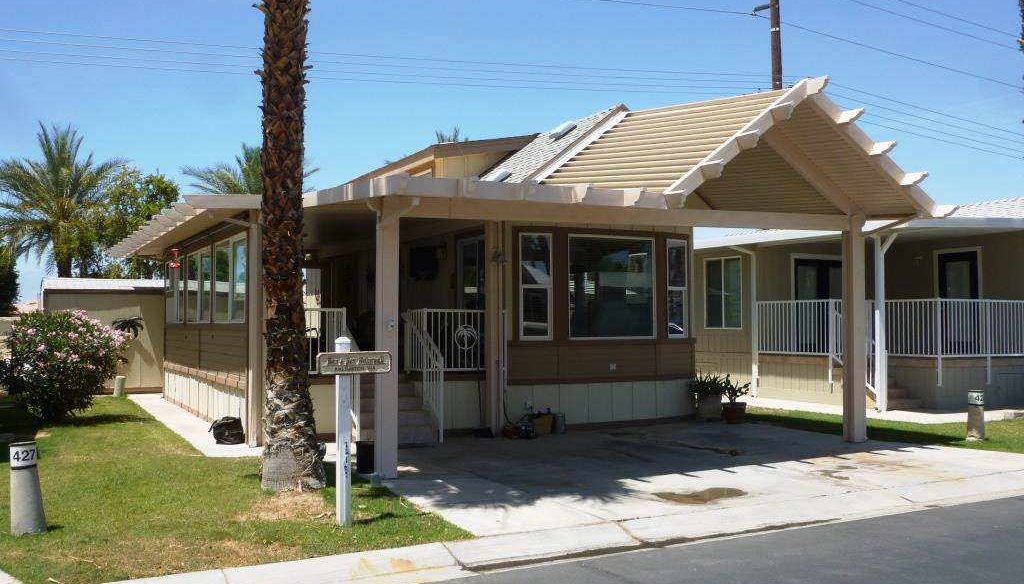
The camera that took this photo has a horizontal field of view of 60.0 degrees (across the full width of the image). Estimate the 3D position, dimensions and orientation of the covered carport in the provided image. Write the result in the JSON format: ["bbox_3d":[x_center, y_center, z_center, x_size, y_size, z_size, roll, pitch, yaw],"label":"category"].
[{"bbox_3d":[1.342,-0.298,11.565,7.700,4.500,3.900,0,-2,-25],"label":"covered carport"}]

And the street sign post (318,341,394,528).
[{"bbox_3d":[-1.254,1.099,7.028,0.620,1.470,0.120,0,-2,-28],"label":"street sign post"}]

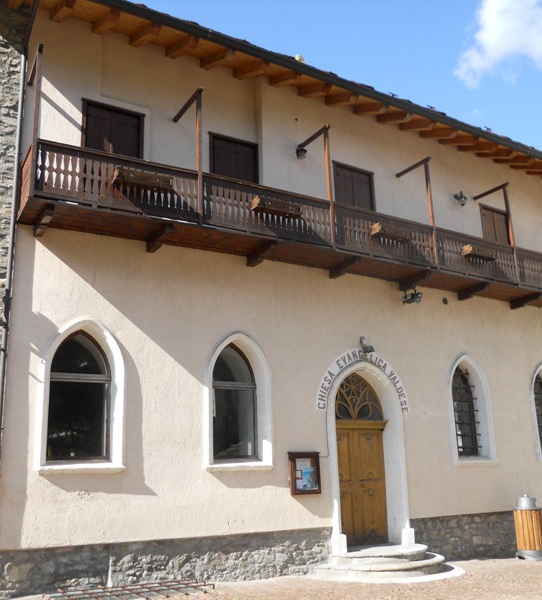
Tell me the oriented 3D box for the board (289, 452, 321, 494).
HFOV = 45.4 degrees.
[{"bbox_3d":[0.570,3.019,11.277,0.637,0.706,0.127,7,-17,-30],"label":"board"}]

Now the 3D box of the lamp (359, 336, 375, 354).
[{"bbox_3d":[1.891,0.844,12.601,0.196,0.333,0.304,7,-17,-30],"label":"lamp"}]

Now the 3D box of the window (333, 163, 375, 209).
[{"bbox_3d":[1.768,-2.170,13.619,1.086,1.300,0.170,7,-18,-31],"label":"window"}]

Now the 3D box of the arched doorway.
[{"bbox_3d":[1.751,3.042,12.469,1.300,3.279,0.270,7,-18,-31],"label":"arched doorway"}]

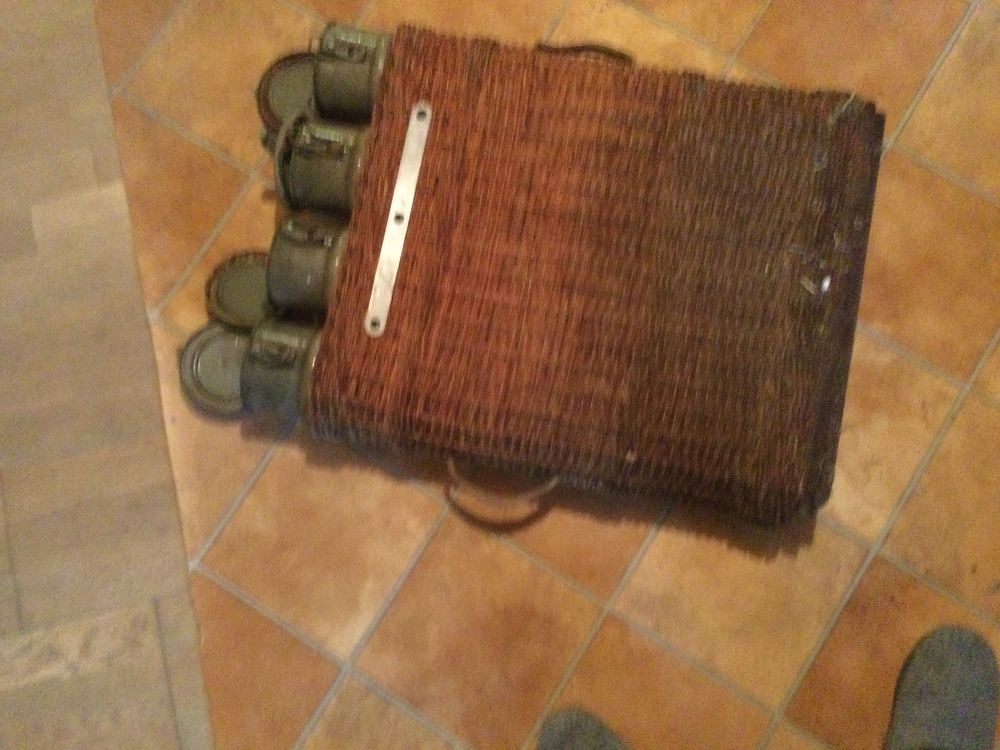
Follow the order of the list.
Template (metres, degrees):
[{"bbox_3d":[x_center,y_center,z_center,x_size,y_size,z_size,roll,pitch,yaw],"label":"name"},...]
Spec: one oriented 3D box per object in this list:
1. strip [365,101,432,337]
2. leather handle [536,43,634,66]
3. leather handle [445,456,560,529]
[{"bbox_3d":[-0.103,-0.160,0.910,0.020,0.003,0.247,11,82,5],"label":"strip"},{"bbox_3d":[0.089,-0.335,0.967,0.112,0.023,0.040,11,82,5],"label":"leather handle"},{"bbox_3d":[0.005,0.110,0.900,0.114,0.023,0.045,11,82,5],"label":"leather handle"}]

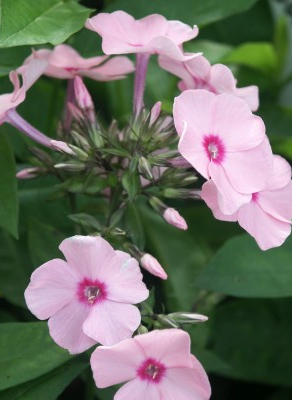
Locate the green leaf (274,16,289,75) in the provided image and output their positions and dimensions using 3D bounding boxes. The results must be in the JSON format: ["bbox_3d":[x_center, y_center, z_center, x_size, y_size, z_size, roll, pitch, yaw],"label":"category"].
[{"bbox_3d":[0.039,-0.045,0.670,0.004,0.017,0.004,2,6,0],"label":"green leaf"}]

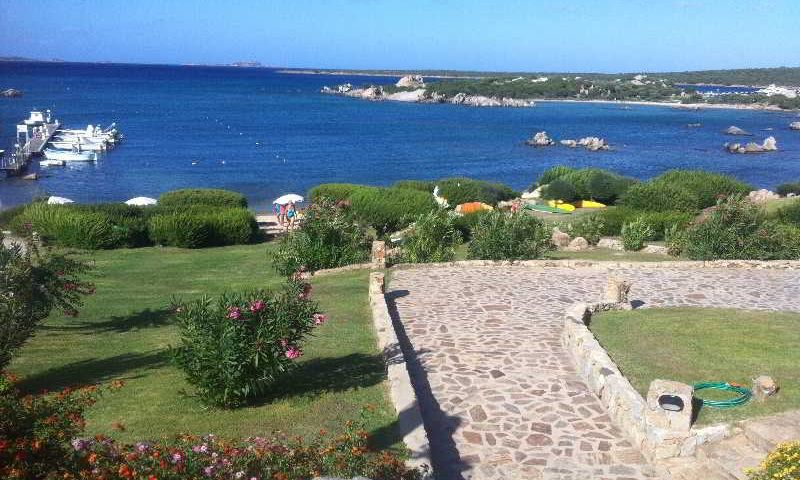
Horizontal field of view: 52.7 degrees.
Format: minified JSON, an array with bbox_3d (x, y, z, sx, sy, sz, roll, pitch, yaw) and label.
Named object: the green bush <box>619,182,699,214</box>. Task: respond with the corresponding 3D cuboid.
[{"bbox_3d":[13.865,-2.235,43.000,4.100,1.700,3.000,1,12,0],"label":"green bush"}]

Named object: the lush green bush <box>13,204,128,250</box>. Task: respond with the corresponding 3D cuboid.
[{"bbox_3d":[-11.369,-0.485,28.000,3.729,1.437,2.237,-4,13,-22],"label":"lush green bush"}]

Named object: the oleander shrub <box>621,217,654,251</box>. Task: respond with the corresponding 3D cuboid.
[{"bbox_3d":[7.791,-0.208,26.500,1.050,1.020,0.940,5,12,16],"label":"oleander shrub"}]

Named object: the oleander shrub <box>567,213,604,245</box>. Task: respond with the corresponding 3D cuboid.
[{"bbox_3d":[6.425,-0.367,28.000,1.281,1.050,1.153,4,12,13],"label":"oleander shrub"}]

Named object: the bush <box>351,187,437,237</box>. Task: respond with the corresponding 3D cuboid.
[{"bbox_3d":[-0.286,-1.252,35.500,3.900,2.000,3.000,1,12,0],"label":"bush"}]

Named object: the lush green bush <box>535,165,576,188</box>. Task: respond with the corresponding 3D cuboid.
[{"bbox_3d":[9.170,-3.429,47.500,2.460,1.820,2.210,4,12,11],"label":"lush green bush"}]

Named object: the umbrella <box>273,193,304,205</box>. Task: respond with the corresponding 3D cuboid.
[{"bbox_3d":[-7.015,-1.755,51.000,1.960,2.230,1.960,0,12,-8],"label":"umbrella"}]

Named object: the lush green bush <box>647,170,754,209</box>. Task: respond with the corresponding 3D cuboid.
[{"bbox_3d":[16.184,-2.757,43.500,5.120,1.920,3.330,6,13,20],"label":"lush green bush"}]

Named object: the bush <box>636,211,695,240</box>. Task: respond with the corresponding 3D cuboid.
[{"bbox_3d":[10.176,-0.564,31.000,2.122,0.957,1.592,5,12,18],"label":"bush"}]

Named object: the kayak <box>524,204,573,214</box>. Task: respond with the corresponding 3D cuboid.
[{"bbox_3d":[9.926,-2.072,54.000,3.500,0.350,0.750,7,13,27],"label":"kayak"}]

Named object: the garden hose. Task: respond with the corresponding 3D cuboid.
[{"bbox_3d":[3.866,1.855,9.700,0.720,0.070,0.720,6,13,23],"label":"garden hose"}]

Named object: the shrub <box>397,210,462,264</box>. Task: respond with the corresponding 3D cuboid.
[{"bbox_3d":[0.890,-0.160,24.000,1.920,1.410,1.730,2,12,2],"label":"shrub"}]

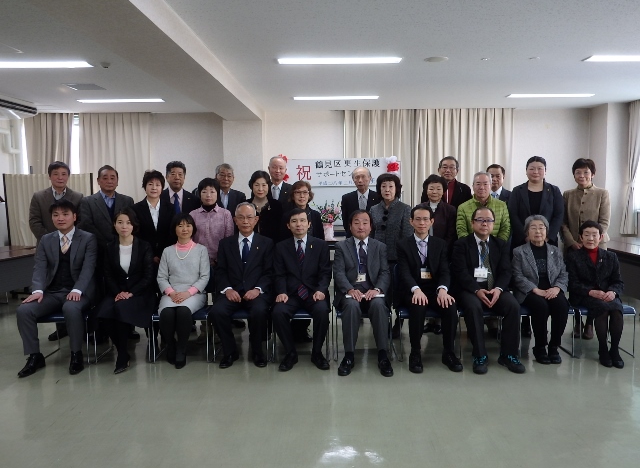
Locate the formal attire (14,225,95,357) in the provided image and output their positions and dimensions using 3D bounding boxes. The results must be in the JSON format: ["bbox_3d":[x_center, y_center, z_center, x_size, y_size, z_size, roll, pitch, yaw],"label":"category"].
[{"bbox_3d":[-2.162,0.470,4.210,0.526,1.028,0.680,-1,6,-2],"label":"formal attire"}]

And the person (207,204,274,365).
[{"bbox_3d":[-0.648,0.398,4.264,0.529,1.330,0.640,-1,6,0],"label":"person"}]

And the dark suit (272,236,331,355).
[{"bbox_3d":[-0.155,0.489,4.243,0.500,0.950,0.640,0,6,1],"label":"dark suit"}]

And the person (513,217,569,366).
[{"bbox_3d":[1.869,0.432,4.301,0.448,1.201,0.620,0,6,7],"label":"person"}]

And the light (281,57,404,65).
[{"bbox_3d":[0.200,-1.719,4.974,1.230,0.050,0.200,0,6,1],"label":"light"}]

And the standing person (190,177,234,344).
[{"bbox_3d":[-1.033,0.231,4.783,0.460,1.540,0.330,-1,6,-4],"label":"standing person"}]

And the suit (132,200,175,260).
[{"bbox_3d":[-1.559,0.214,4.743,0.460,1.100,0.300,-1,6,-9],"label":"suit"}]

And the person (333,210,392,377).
[{"bbox_3d":[0.340,0.421,4.089,0.500,1.220,0.800,0,6,1],"label":"person"}]

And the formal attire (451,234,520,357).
[{"bbox_3d":[1.362,0.482,4.225,0.492,0.949,0.660,0,6,2],"label":"formal attire"}]

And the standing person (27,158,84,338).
[{"bbox_3d":[-2.523,0.158,4.838,0.540,1.700,0.340,-2,6,-14],"label":"standing person"}]

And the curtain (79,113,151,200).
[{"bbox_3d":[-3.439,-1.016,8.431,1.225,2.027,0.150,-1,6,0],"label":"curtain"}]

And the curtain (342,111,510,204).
[{"bbox_3d":[1.875,-1.126,8.661,2.870,2.050,0.160,0,6,1],"label":"curtain"}]

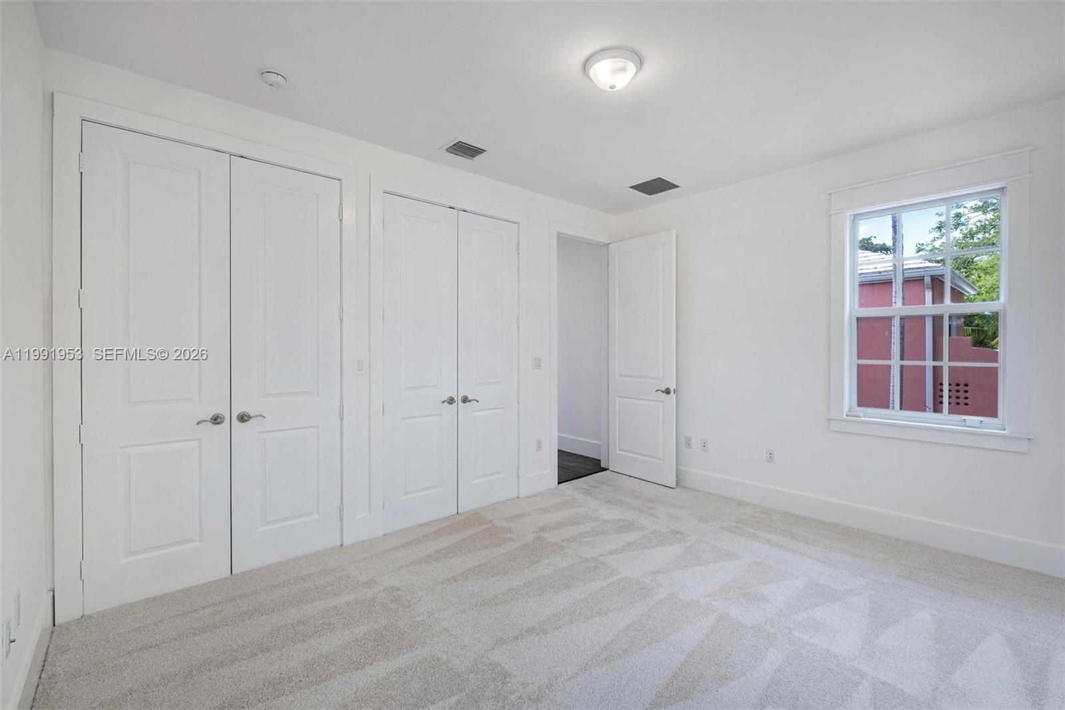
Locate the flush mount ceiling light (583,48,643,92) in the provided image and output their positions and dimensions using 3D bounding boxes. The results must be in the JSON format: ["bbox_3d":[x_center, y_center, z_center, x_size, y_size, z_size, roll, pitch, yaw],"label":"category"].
[{"bbox_3d":[0.413,-1.424,2.281,0.290,0.110,0.290,0,1,0],"label":"flush mount ceiling light"}]

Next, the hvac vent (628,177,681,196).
[{"bbox_3d":[1.094,-1.493,3.968,0.338,0.018,0.325,-1,1,-41],"label":"hvac vent"}]

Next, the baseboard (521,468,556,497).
[{"bbox_3d":[0.058,1.188,4.169,0.435,0.172,0.018,-1,1,-41],"label":"baseboard"}]

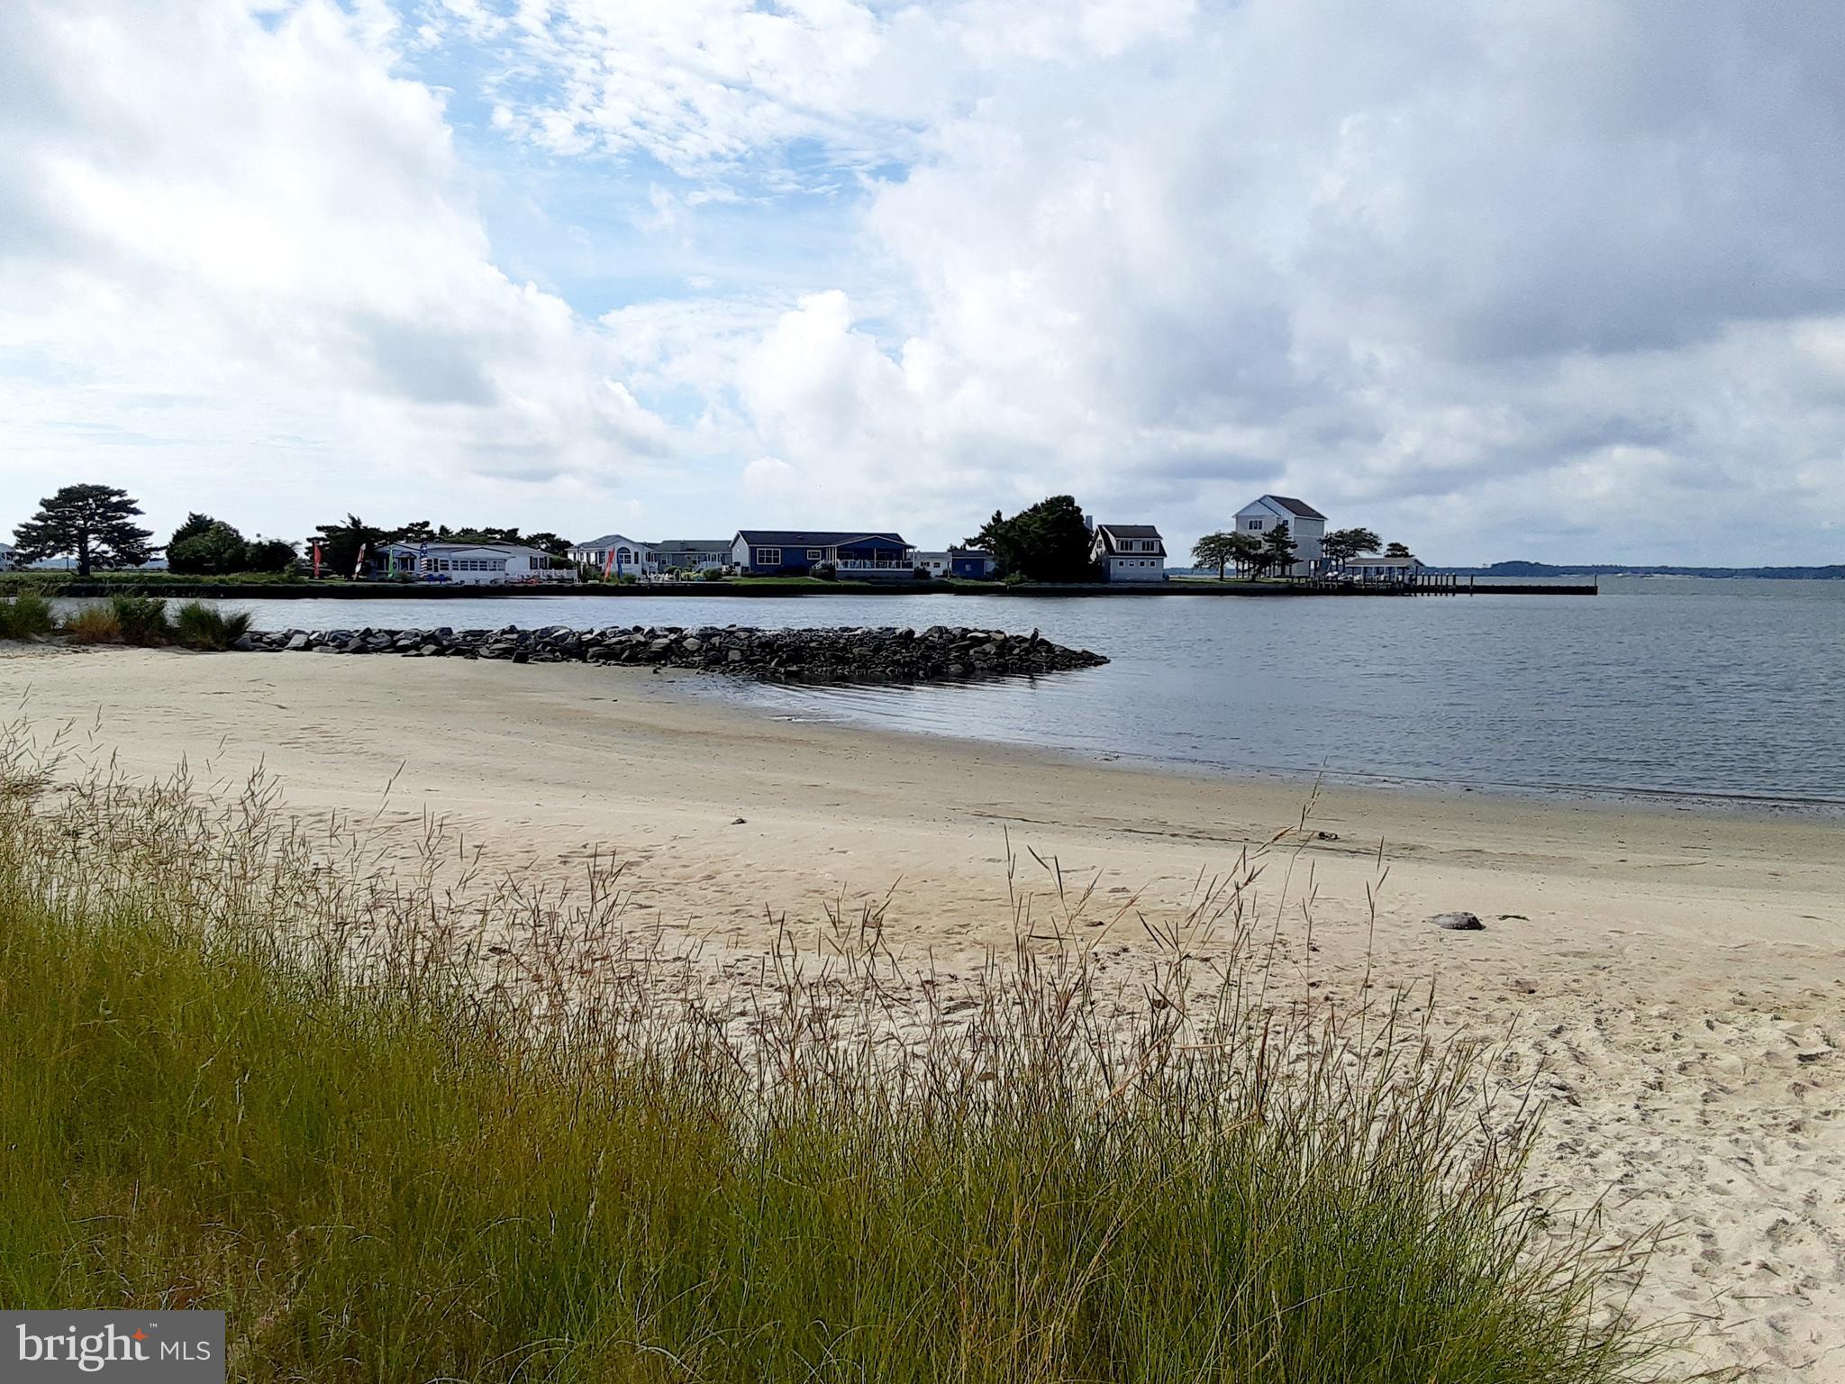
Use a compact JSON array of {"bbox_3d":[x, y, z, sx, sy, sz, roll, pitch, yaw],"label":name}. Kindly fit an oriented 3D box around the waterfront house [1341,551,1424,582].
[{"bbox_3d":[65.047,-17.096,202.000,5.000,3.500,9.800,-4,6,-43],"label":"waterfront house"}]

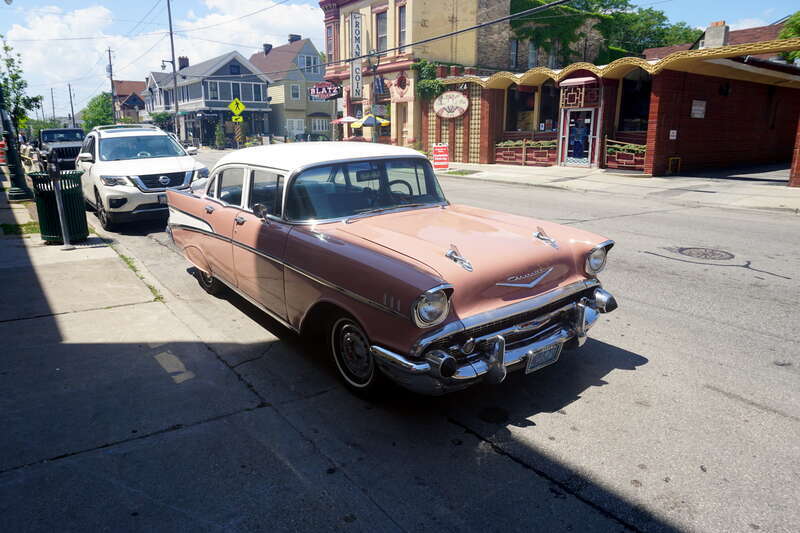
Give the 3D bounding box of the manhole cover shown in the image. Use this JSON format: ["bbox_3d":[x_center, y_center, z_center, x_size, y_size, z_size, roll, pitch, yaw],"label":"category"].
[{"bbox_3d":[4.139,-0.156,7.217,0.760,0.040,0.760,-11,18,-35],"label":"manhole cover"}]

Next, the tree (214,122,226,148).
[{"bbox_3d":[-14.804,-11.145,44.372,0.950,2.200,0.950,-11,18,-35],"label":"tree"}]

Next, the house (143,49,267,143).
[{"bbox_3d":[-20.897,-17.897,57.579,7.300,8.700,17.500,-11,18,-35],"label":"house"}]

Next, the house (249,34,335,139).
[{"bbox_3d":[-13.570,-20.255,62.627,6.600,10.700,13.500,-11,18,-35],"label":"house"}]

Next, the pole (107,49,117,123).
[{"bbox_3d":[-35.835,-21.371,66.094,0.700,11.000,0.450,-11,18,-35],"label":"pole"}]

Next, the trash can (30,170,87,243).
[{"bbox_3d":[-4.795,-0.840,7.536,0.680,0.960,0.680,-11,18,-35],"label":"trash can"}]

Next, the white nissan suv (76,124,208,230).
[{"bbox_3d":[-5.465,-1.973,11.013,1.960,1.780,5.000,-11,18,-35],"label":"white nissan suv"}]

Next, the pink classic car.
[{"bbox_3d":[-0.673,-0.350,5.073,1.880,1.540,5.080,-11,18,-36],"label":"pink classic car"}]

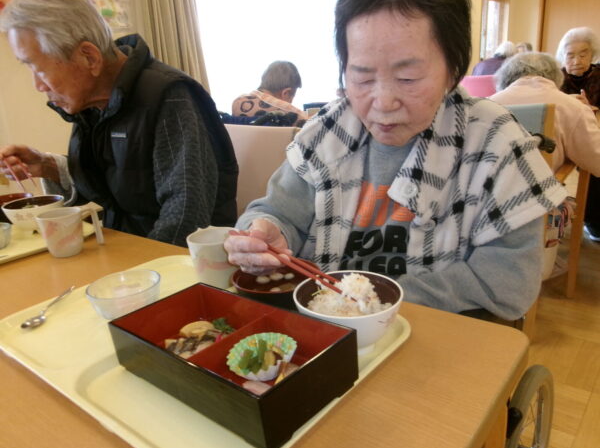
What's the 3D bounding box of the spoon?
[{"bbox_3d":[-0.381,0.122,0.740,0.027,0.015,0.124,-2,19,11],"label":"spoon"}]

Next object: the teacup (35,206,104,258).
[{"bbox_3d":[-0.479,0.017,1.025,0.121,0.089,0.083,-10,16,-15],"label":"teacup"}]

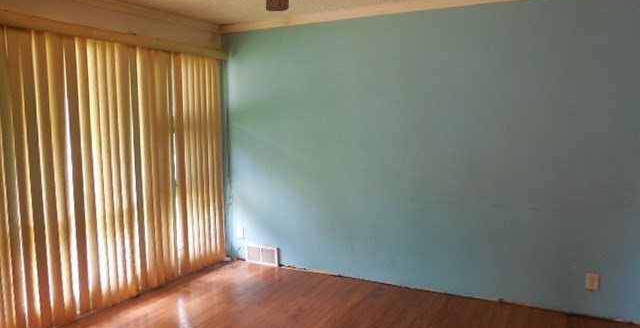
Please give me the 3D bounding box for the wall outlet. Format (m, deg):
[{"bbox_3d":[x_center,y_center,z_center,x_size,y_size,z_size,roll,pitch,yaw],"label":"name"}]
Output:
[{"bbox_3d":[1.967,0.850,3.326,0.075,0.117,0.014,3,6,27],"label":"wall outlet"}]

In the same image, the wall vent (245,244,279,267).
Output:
[{"bbox_3d":[-0.591,0.923,4.646,0.370,0.172,0.030,3,6,27],"label":"wall vent"}]

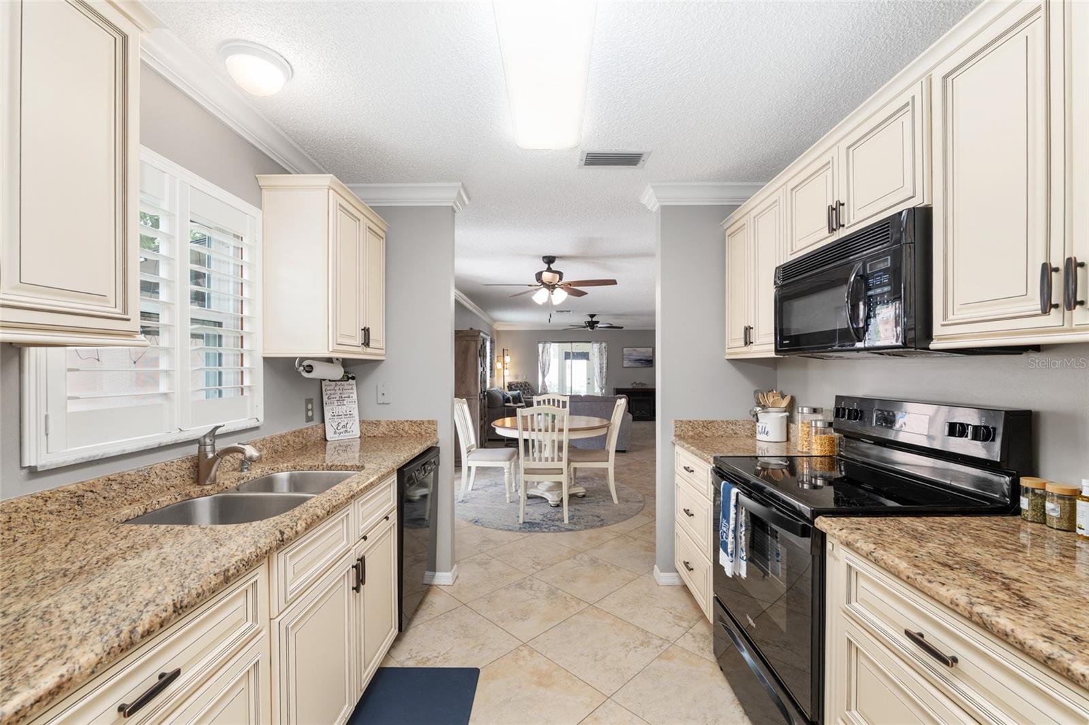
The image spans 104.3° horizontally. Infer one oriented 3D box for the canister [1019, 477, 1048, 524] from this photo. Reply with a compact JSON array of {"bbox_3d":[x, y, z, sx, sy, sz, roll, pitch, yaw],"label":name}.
[{"bbox_3d":[1.376,0.384,1.169,0.060,0.113,0.060,0,-1,0],"label":"canister"}]

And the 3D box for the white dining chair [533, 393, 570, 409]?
[{"bbox_3d":[0.092,0.898,4.993,0.450,1.010,0.570,0,-1,1],"label":"white dining chair"}]

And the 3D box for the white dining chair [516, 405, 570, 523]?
[{"bbox_3d":[0.000,0.886,3.900,0.470,1.020,0.580,0,-1,3],"label":"white dining chair"}]

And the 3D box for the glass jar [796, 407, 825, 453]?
[{"bbox_3d":[1.362,0.345,2.165,0.120,0.225,0.120,0,-1,1],"label":"glass jar"}]

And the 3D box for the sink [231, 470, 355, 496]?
[{"bbox_3d":[-0.947,0.572,1.699,0.405,0.200,0.345,0,-1,1],"label":"sink"}]

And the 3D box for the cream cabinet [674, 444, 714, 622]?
[{"bbox_3d":[1.106,0.921,2.263,0.630,0.855,0.610,0,-1,1],"label":"cream cabinet"}]

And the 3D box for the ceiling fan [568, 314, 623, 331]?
[{"bbox_3d":[0.965,-0.811,8.550,1.300,0.360,1.300,0,-1,1],"label":"ceiling fan"}]

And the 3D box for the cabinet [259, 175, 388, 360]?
[{"bbox_3d":[-1.112,-0.429,2.263,0.333,0.808,0.707,0,-1,1],"label":"cabinet"}]

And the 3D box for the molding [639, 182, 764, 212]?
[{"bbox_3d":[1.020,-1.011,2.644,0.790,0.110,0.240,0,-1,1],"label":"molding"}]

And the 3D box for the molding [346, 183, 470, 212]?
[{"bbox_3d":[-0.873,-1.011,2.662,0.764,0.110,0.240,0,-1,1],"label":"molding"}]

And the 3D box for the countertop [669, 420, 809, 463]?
[{"bbox_3d":[1.111,0.429,2.325,0.650,0.140,0.590,0,-1,1],"label":"countertop"}]

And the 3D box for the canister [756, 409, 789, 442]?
[{"bbox_3d":[1.333,0.369,2.468,0.166,0.175,0.166,0,-1,-11],"label":"canister"}]

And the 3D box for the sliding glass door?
[{"bbox_3d":[0.720,0.480,11.050,1.800,2.060,0.140,0,-1,1],"label":"sliding glass door"}]

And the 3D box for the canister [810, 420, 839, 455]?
[{"bbox_3d":[1.369,0.376,2.075,0.120,0.160,0.120,0,-1,1],"label":"canister"}]

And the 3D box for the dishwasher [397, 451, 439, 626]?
[{"bbox_3d":[-0.944,0.918,2.290,0.610,0.810,0.610,0,-1,1],"label":"dishwasher"}]

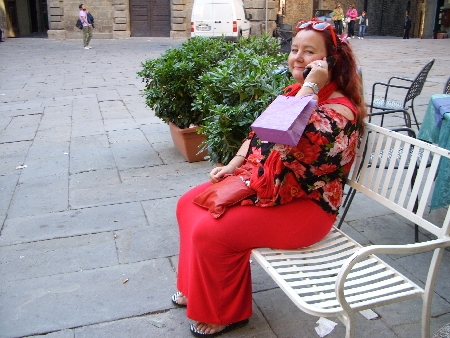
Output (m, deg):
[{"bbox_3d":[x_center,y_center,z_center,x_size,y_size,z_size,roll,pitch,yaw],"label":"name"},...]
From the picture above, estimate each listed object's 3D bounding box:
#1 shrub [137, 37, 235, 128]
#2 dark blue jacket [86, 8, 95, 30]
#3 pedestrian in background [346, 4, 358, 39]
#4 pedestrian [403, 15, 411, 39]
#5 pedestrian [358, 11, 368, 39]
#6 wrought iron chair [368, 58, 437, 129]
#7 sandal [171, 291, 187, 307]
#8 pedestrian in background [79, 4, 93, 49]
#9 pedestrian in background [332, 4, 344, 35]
[{"bbox_3d":[-0.330,-0.839,4.747,1.000,0.860,0.950,0,17,0],"label":"shrub"},{"bbox_3d":[-5.461,-6.055,20.100,0.320,0.720,0.380,0,18,6],"label":"dark blue jacket"},{"bbox_3d":[6.404,-7.393,24.826,0.550,1.670,0.400,9,19,25],"label":"pedestrian in background"},{"bbox_3d":[11.138,-8.812,30.250,0.420,1.730,0.500,-3,18,-8],"label":"pedestrian"},{"bbox_3d":[6.998,-7.251,24.976,0.500,1.340,0.350,2,18,5],"label":"pedestrian"},{"bbox_3d":[1.864,-0.677,5.197,0.570,0.880,0.560,11,21,32],"label":"wrought iron chair"},{"bbox_3d":[-0.140,0.605,2.461,0.260,0.080,0.100,-5,18,-14],"label":"sandal"},{"bbox_3d":[-5.705,-5.828,20.286,0.600,1.750,0.520,2,18,5],"label":"pedestrian in background"},{"bbox_3d":[5.742,-7.487,25.006,0.520,1.660,0.400,-2,18,-5],"label":"pedestrian in background"}]

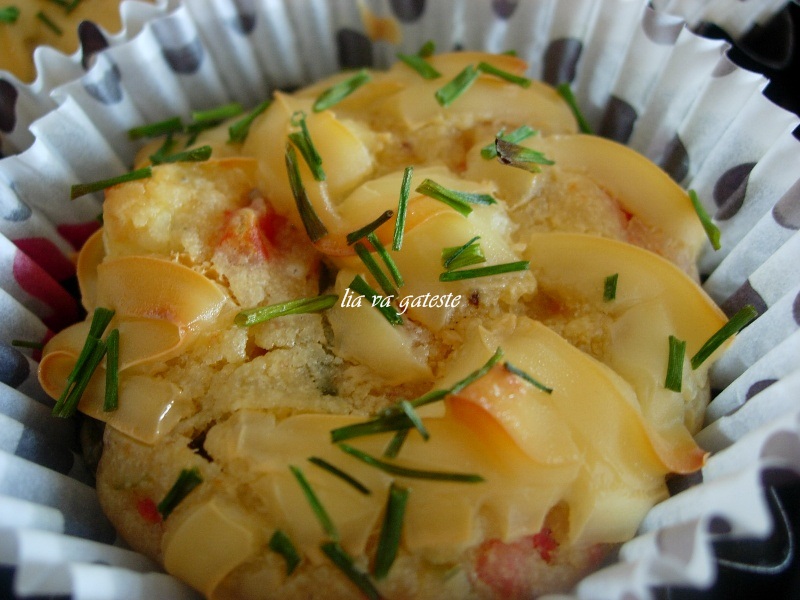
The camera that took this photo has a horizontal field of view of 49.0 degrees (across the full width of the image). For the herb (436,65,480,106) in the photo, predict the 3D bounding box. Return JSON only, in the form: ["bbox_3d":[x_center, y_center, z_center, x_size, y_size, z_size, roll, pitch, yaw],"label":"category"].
[{"bbox_3d":[0.010,-0.038,0.155,0.002,0.002,0.010,34,63,19],"label":"herb"}]

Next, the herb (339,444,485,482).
[{"bbox_3d":[0.001,0.020,0.107,0.018,0.001,0.002,12,66,6],"label":"herb"}]

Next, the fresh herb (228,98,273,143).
[{"bbox_3d":[-0.025,-0.030,0.148,0.002,0.001,0.011,28,60,18],"label":"fresh herb"}]

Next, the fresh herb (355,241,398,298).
[{"bbox_3d":[-0.003,-0.004,0.123,0.001,0.001,0.009,-33,72,-12],"label":"fresh herb"}]

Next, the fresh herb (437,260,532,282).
[{"bbox_3d":[0.012,-0.004,0.123,0.013,0.001,0.001,-10,62,-7],"label":"fresh herb"}]

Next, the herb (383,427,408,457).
[{"bbox_3d":[0.000,0.020,0.124,0.002,0.001,0.005,23,57,19],"label":"herb"}]

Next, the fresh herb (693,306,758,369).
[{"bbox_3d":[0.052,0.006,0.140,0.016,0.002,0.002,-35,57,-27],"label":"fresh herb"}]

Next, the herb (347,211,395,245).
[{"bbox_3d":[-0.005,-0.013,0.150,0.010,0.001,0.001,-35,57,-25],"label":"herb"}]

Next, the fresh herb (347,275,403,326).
[{"bbox_3d":[-0.003,0.000,0.120,0.002,0.001,0.008,-41,74,-14],"label":"fresh herb"}]

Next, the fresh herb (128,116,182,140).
[{"bbox_3d":[-0.042,-0.030,0.151,0.009,0.002,0.002,-22,49,-20],"label":"fresh herb"}]

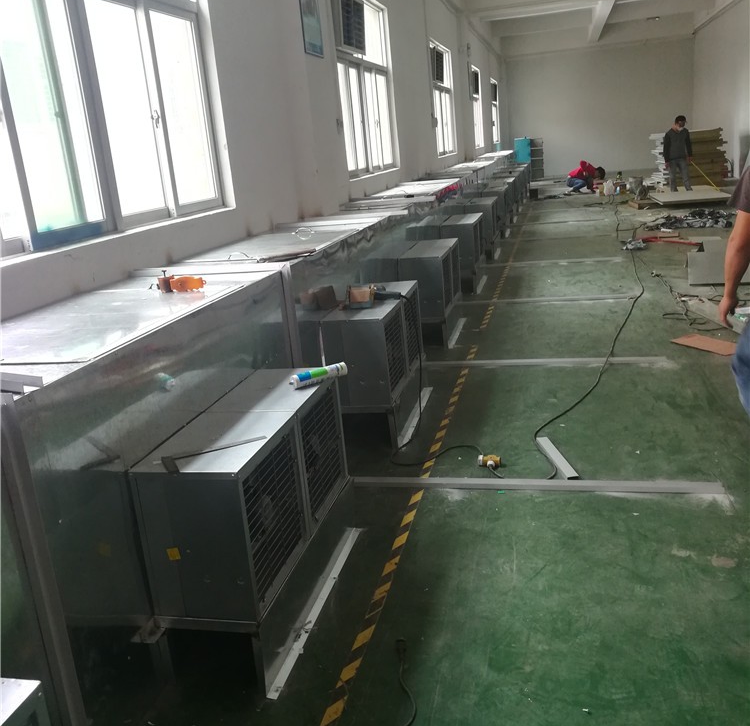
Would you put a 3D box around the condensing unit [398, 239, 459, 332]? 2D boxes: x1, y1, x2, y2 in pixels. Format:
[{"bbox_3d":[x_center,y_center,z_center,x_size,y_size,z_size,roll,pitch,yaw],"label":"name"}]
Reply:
[{"bbox_3d":[0.497,-0.596,6.356,0.355,0.745,1.020,-1,17,14],"label":"condensing unit"}]

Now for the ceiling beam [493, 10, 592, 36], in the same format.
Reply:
[{"bbox_3d":[5.094,-10.381,23.006,2.948,0.402,0.233,-1,17,14],"label":"ceiling beam"}]

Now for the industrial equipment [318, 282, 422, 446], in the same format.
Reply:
[{"bbox_3d":[0.034,-0.034,4.709,0.359,0.772,1.061,-1,17,14],"label":"industrial equipment"}]

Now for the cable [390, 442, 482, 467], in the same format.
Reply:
[{"bbox_3d":[0.335,0.475,3.996,0.480,0.030,0.240,-1,17,14],"label":"cable"}]

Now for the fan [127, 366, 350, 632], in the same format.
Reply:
[{"bbox_3d":[-0.438,0.434,2.830,0.359,0.534,1.061,-1,17,14],"label":"fan"}]

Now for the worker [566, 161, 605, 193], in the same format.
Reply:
[{"bbox_3d":[5.280,-4.656,18.794,0.920,0.770,0.550,-1,17,14],"label":"worker"}]

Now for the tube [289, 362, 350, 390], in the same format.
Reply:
[{"bbox_3d":[-0.227,0.047,3.038,0.233,0.050,0.050,-11,17,-18],"label":"tube"}]

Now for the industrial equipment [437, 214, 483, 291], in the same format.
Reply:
[{"bbox_3d":[1.002,-1.226,8.381,0.355,0.740,1.020,-1,17,14],"label":"industrial equipment"}]

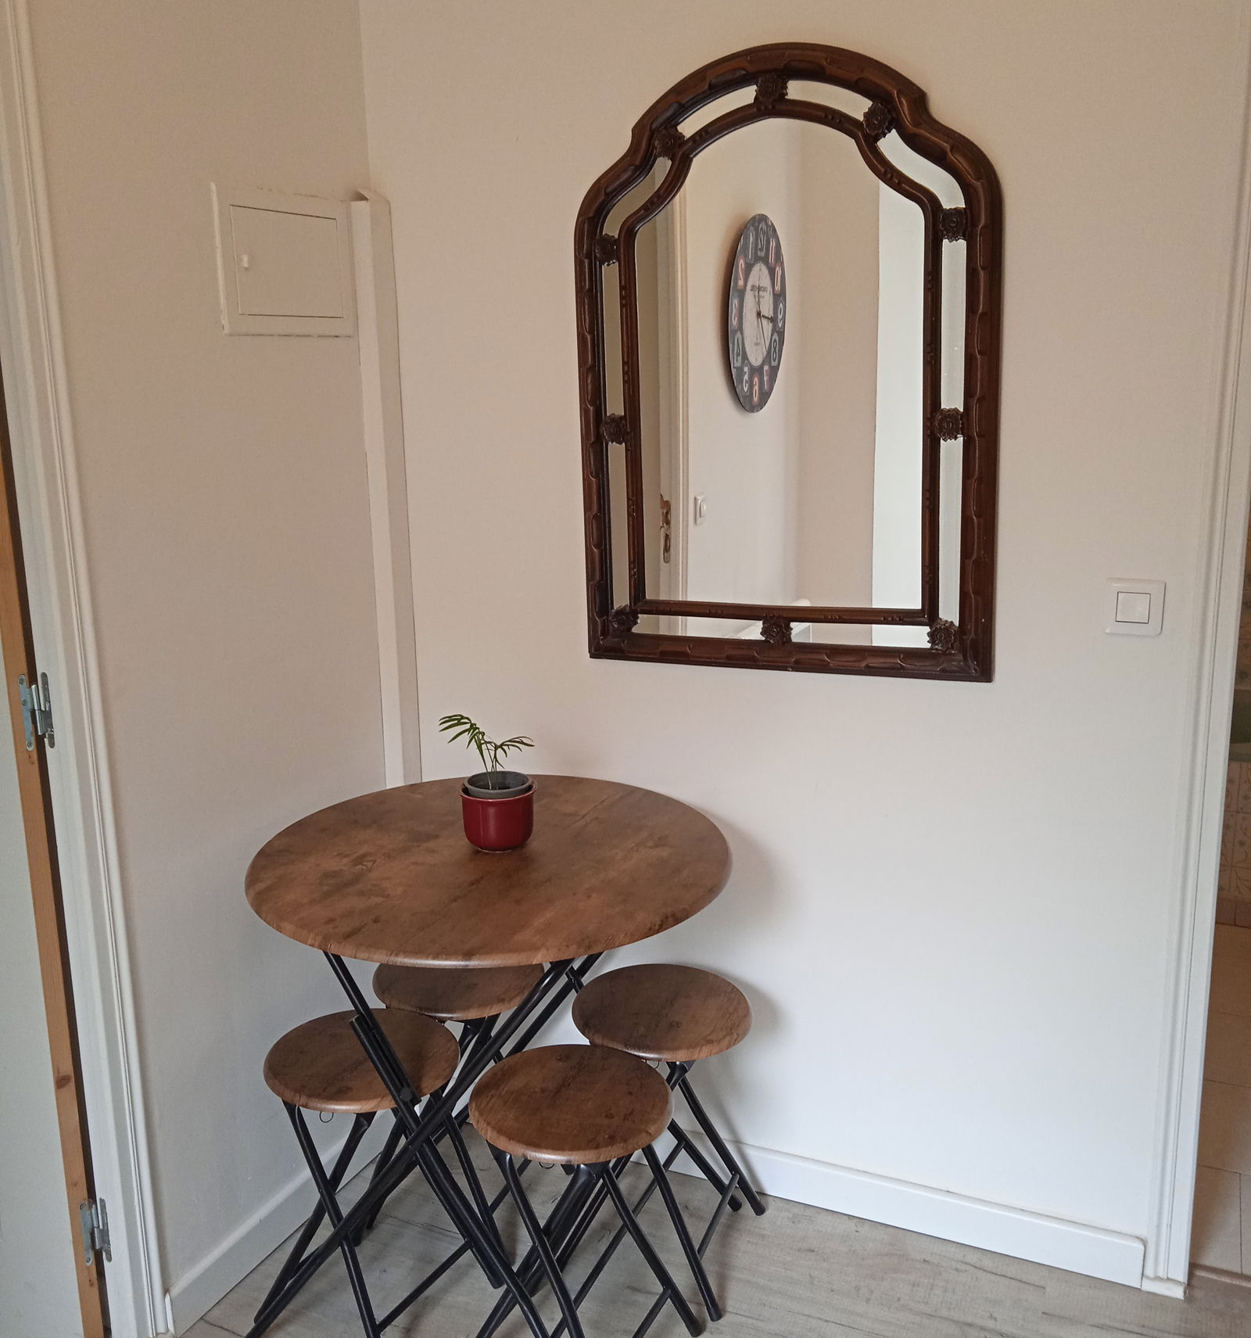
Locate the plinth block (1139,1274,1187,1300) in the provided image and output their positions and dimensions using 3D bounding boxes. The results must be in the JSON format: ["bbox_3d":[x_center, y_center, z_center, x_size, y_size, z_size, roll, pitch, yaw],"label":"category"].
[{"bbox_3d":[0.866,0.993,2.171,0.067,0.021,0.017,5,14,25],"label":"plinth block"}]

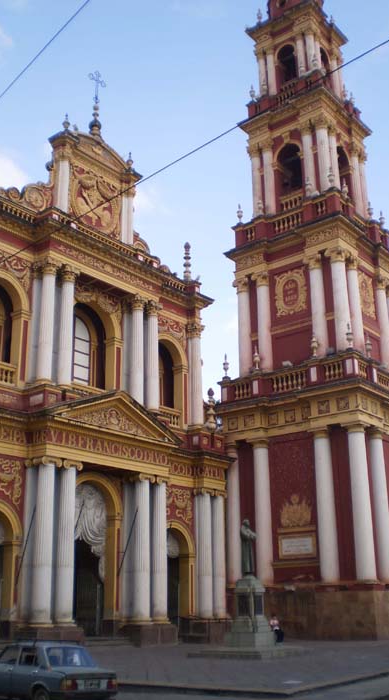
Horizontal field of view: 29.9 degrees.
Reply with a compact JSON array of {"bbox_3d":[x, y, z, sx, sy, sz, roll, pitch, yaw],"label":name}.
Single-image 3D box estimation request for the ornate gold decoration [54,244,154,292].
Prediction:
[{"bbox_3d":[-4.896,-4.587,40.970,0.200,0.550,7.400,-16,-24,38],"label":"ornate gold decoration"}]

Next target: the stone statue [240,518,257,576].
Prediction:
[{"bbox_3d":[2.203,8.209,30.265,0.720,2.402,0.720,-15,-24,37],"label":"stone statue"}]

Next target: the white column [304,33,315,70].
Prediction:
[{"bbox_3d":[8.406,-21.245,51.868,0.673,3.720,0.673,-16,-24,38],"label":"white column"}]

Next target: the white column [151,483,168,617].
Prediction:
[{"bbox_3d":[-1.683,9.843,36.192,0.778,6.813,0.778,-1,-17,0],"label":"white column"}]

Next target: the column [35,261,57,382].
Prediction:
[{"bbox_3d":[-7.212,-1.377,35.585,0.870,6.261,0.870,0,-18,0],"label":"column"}]

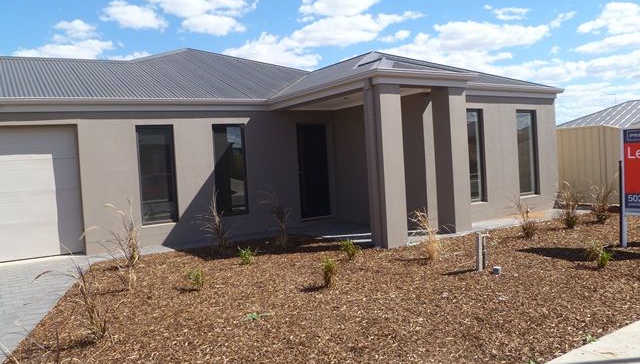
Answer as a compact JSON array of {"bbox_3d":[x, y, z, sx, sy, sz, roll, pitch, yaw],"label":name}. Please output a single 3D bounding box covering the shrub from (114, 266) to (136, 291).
[{"bbox_3d":[-2.452,1.205,6.526,0.278,0.290,0.250,-4,3,-21],"label":"shrub"}]

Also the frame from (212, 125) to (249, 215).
[{"bbox_3d":[-1.786,-0.238,10.386,0.675,1.830,0.100,-5,3,-30],"label":"frame"}]

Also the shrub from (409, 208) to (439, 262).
[{"bbox_3d":[1.430,0.724,7.152,0.415,0.727,0.374,-3,2,11],"label":"shrub"}]

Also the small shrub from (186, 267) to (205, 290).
[{"bbox_3d":[-1.406,1.084,5.845,0.193,0.260,0.183,-4,2,-35],"label":"small shrub"}]

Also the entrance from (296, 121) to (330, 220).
[{"bbox_3d":[-0.134,-0.228,11.355,0.807,2.028,0.120,-4,2,-35],"label":"entrance"}]

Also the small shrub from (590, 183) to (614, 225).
[{"bbox_3d":[5.092,0.379,9.333,0.412,0.741,0.391,-4,2,-35],"label":"small shrub"}]

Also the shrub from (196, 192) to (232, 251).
[{"bbox_3d":[-1.744,0.645,8.552,0.565,0.941,0.537,-4,2,-35],"label":"shrub"}]

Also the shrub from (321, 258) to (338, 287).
[{"bbox_3d":[0.103,0.991,5.636,0.186,0.317,0.177,-3,2,0],"label":"shrub"}]

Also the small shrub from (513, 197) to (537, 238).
[{"bbox_3d":[3.317,0.565,8.397,0.390,0.674,0.351,-2,3,21],"label":"small shrub"}]

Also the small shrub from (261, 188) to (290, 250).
[{"bbox_3d":[-0.788,0.622,9.165,0.532,1.029,0.479,-3,2,-5],"label":"small shrub"}]

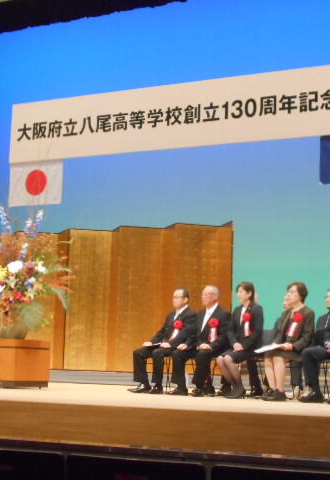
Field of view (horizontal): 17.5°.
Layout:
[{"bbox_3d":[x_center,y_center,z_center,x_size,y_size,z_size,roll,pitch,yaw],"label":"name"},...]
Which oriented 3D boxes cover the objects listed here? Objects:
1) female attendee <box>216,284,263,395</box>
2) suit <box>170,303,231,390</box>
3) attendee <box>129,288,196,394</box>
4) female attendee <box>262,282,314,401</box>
[{"bbox_3d":[0.822,1.090,11.703,0.490,1.250,0.720,-4,-8,42],"label":"female attendee"},{"bbox_3d":[0.432,1.189,12.096,0.560,0.940,0.700,-4,-8,42],"label":"suit"},{"bbox_3d":[0.023,1.152,12.400,0.560,1.240,0.800,-4,-8,42],"label":"attendee"},{"bbox_3d":[1.288,1.061,11.287,0.510,1.240,0.740,-4,-8,42],"label":"female attendee"}]

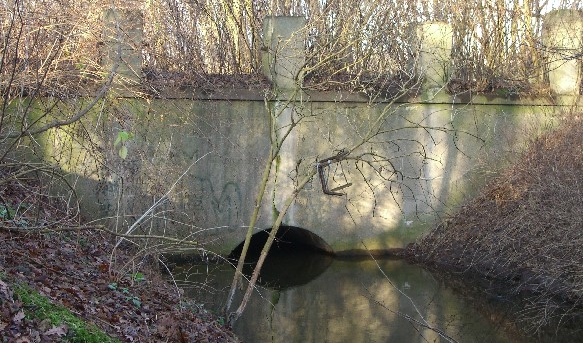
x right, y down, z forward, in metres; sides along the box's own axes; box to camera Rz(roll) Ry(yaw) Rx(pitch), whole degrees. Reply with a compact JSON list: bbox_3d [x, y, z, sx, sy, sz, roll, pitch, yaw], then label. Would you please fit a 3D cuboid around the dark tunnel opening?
[{"bbox_3d":[-0.209,1.020,14.137,1.330,0.780,0.700,0,3,-16],"label":"dark tunnel opening"}]

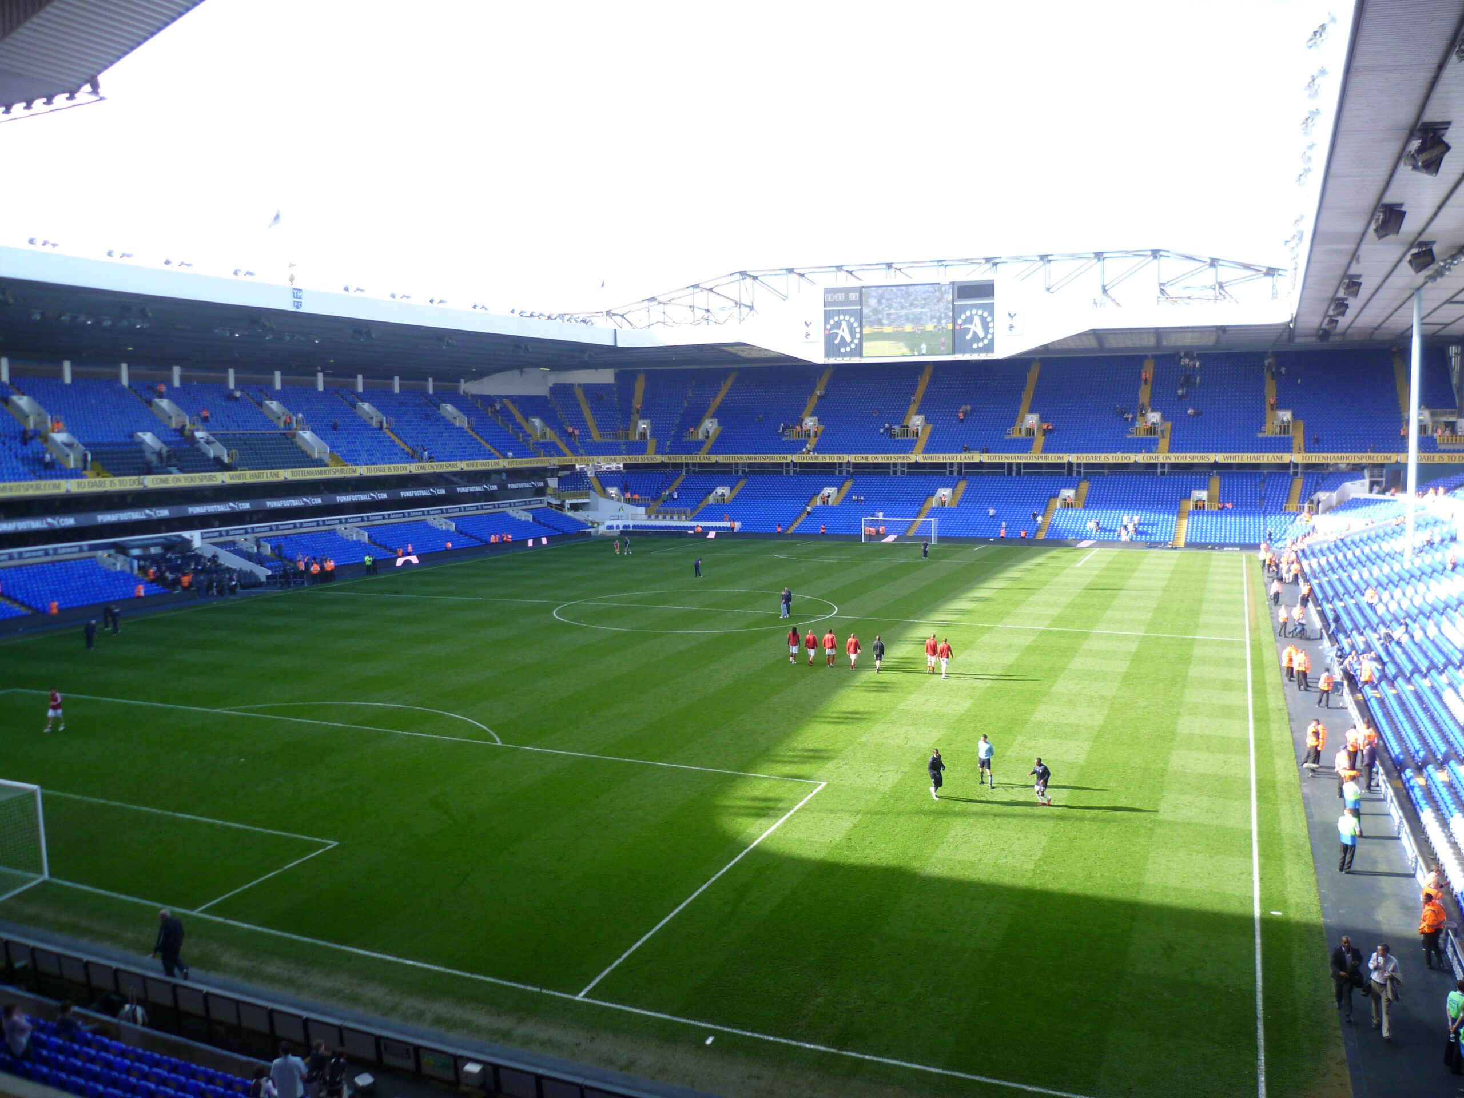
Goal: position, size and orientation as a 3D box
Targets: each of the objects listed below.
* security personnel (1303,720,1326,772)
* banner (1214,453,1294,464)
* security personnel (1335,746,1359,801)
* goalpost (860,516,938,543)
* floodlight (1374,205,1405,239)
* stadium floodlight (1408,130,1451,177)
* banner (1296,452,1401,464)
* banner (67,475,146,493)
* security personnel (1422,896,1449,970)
[{"bbox_3d":[20.430,6.850,41.477,0.650,1.730,0.420,4,7,34],"label":"security personnel"},{"bbox_3d":[56.366,-9.765,127.985,8.050,1.050,0.100,2,6,23],"label":"banner"},{"bbox_3d":[19.726,7.207,38.070,0.420,1.730,0.580,-2,6,-18],"label":"security personnel"},{"bbox_3d":[17.946,-1.904,125.992,7.500,2.520,2.100,2,6,23],"label":"goalpost"},{"bbox_3d":[26.981,-13.444,48.584,0.950,1.000,0.950,-14,0,23],"label":"floodlight"},{"bbox_3d":[20.968,-11.886,35.619,0.950,1.000,0.950,-14,0,23],"label":"stadium floodlight"},{"bbox_3d":[64.686,-9.511,124.491,10.250,1.050,0.100,2,6,23],"label":"banner"},{"bbox_3d":[-47.498,-4.968,90.238,0.100,1.050,7.220,2,6,23],"label":"banner"},{"bbox_3d":[15.338,8.381,25.865,0.520,1.720,0.400,-3,6,-26],"label":"security personnel"}]

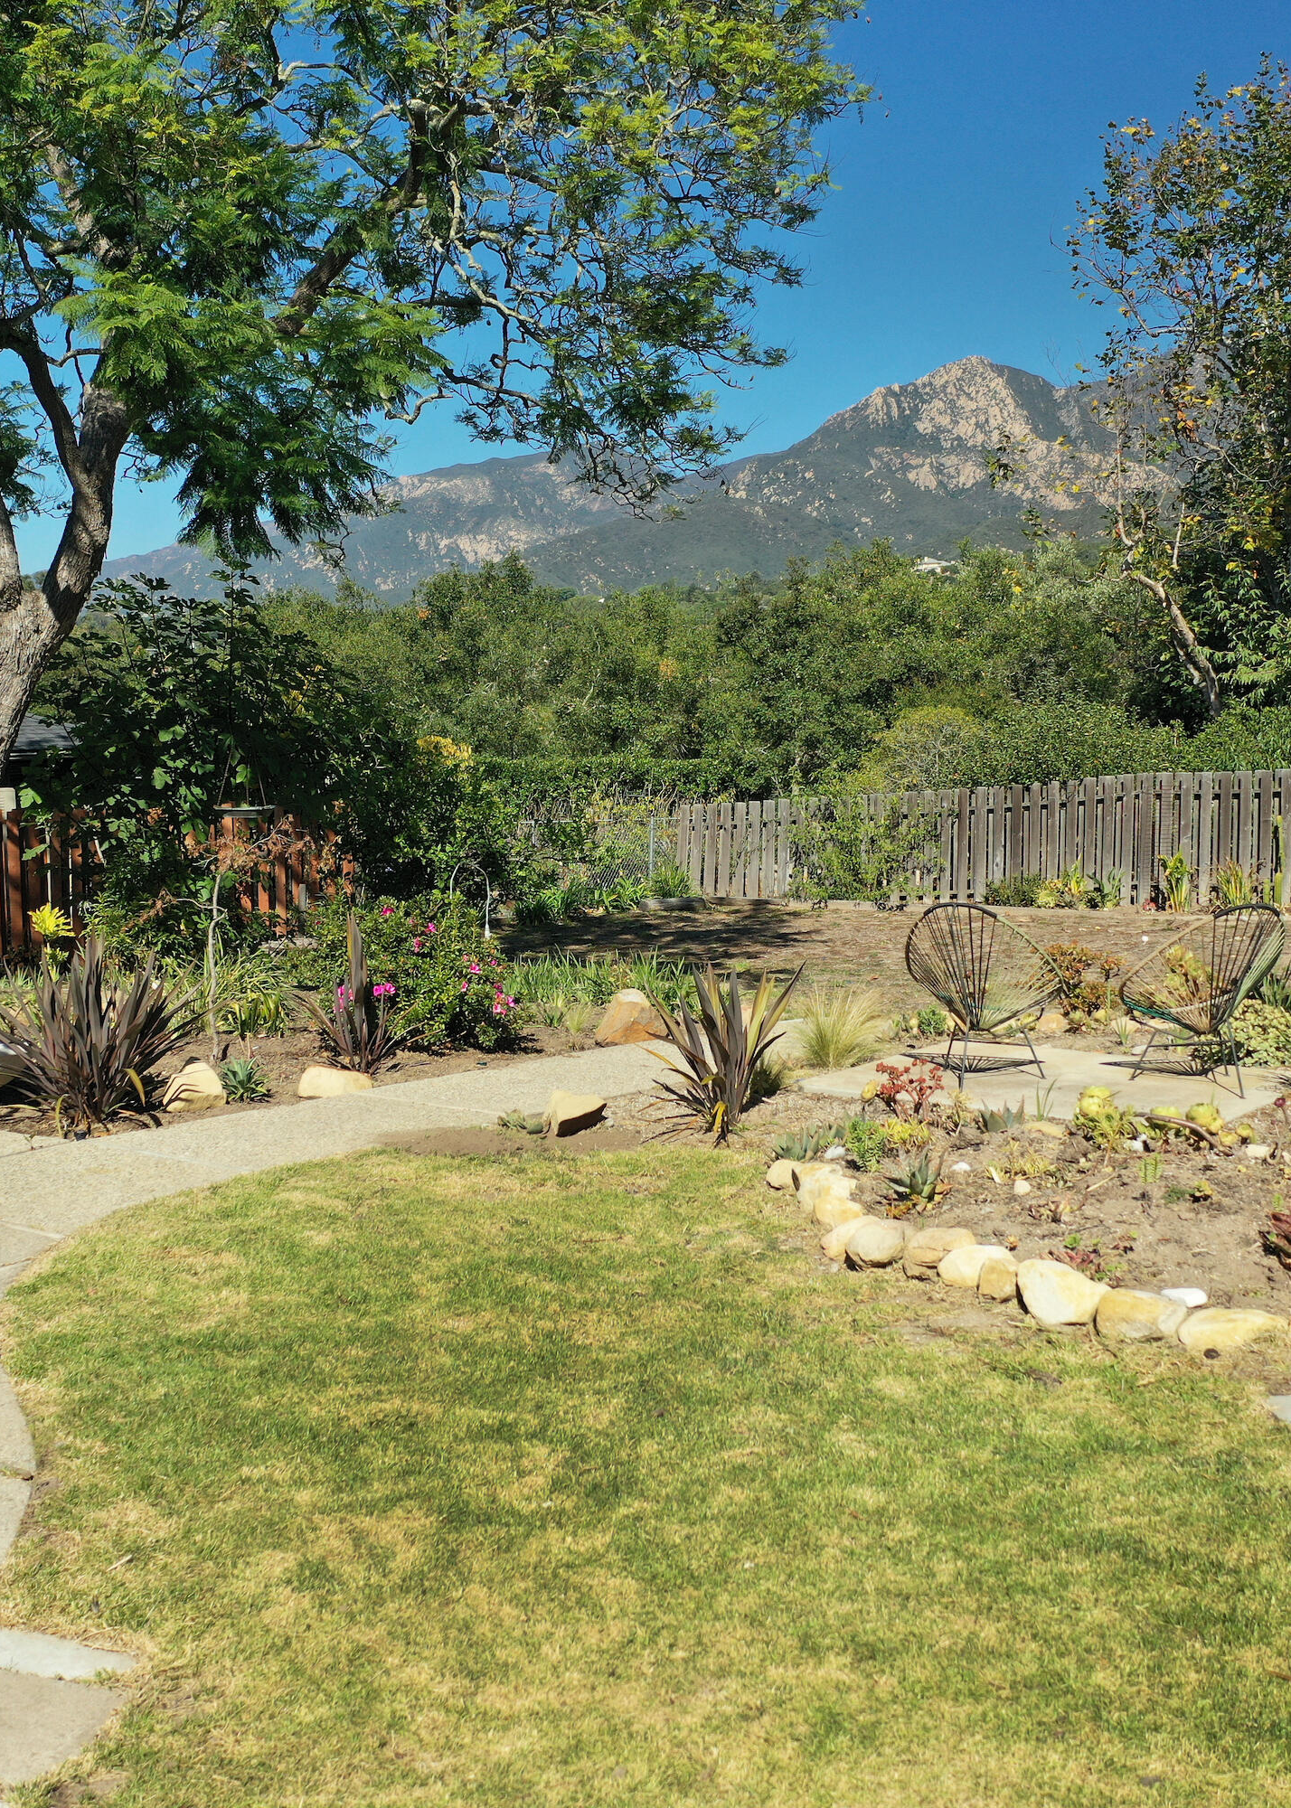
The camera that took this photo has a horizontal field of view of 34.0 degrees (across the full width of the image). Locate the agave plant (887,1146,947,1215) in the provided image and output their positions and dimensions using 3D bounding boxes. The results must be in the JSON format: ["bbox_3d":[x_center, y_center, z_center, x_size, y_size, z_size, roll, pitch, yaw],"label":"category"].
[{"bbox_3d":[1.035,1.040,8.043,0.230,0.210,0.230,0,5,7],"label":"agave plant"}]

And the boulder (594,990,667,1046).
[{"bbox_3d":[-0.080,0.649,12.063,0.420,0.310,0.320,-1,5,-5],"label":"boulder"}]

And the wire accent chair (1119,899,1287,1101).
[{"bbox_3d":[2.807,0.462,10.658,0.820,0.870,0.750,-4,6,-32],"label":"wire accent chair"}]

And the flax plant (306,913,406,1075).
[{"bbox_3d":[-1.534,0.457,11.224,0.550,0.810,0.500,-1,5,-8],"label":"flax plant"}]

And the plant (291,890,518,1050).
[{"bbox_3d":[-1.398,0.336,12.206,1.280,0.870,1.150,-1,5,-7],"label":"plant"}]

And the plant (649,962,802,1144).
[{"bbox_3d":[0.359,0.663,9.523,0.720,0.750,0.660,0,5,0],"label":"plant"}]

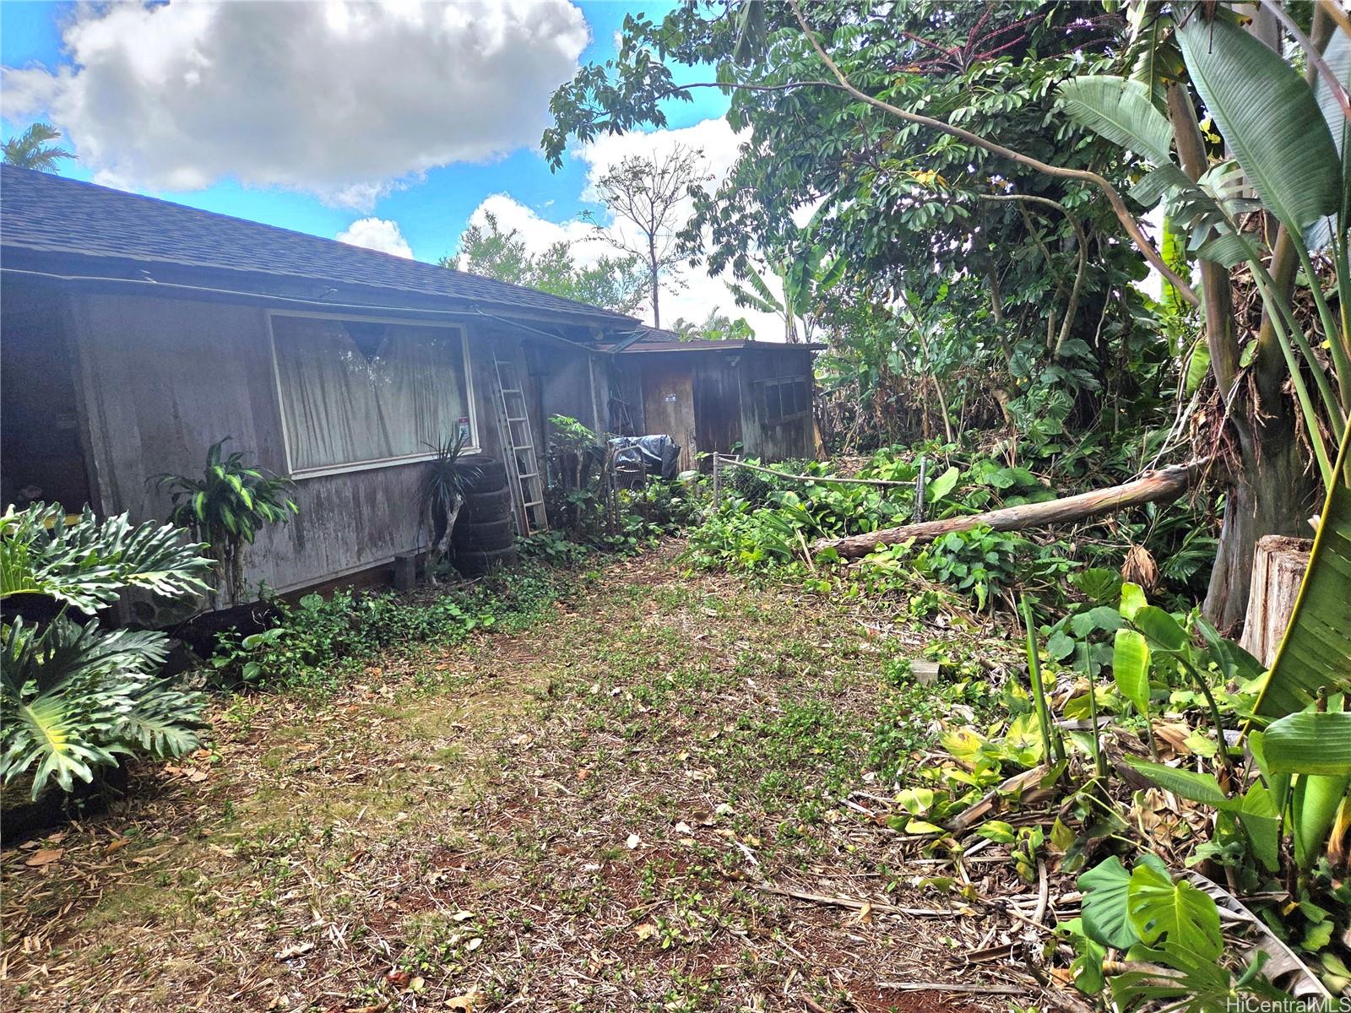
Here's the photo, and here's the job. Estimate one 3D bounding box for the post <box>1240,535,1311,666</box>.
[{"bbox_3d":[2.828,0.465,4.178,0.420,0.601,0.420,0,9,34],"label":"post"}]

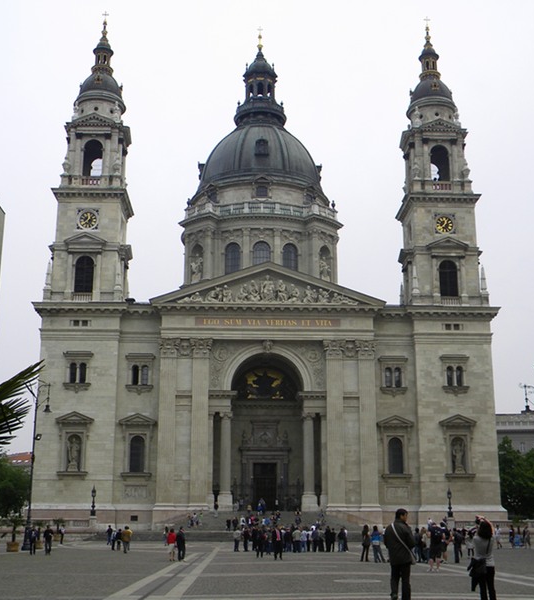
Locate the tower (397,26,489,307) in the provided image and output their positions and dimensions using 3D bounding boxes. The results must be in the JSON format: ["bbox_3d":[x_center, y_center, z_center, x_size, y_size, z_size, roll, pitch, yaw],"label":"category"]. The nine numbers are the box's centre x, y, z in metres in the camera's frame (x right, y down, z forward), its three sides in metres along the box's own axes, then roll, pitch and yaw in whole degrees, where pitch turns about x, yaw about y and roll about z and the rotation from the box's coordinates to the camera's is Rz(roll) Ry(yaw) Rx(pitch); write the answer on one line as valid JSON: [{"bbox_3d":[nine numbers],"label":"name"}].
[{"bbox_3d":[23.078,-19.160,114.528,9.900,44.200,9.900,1,-15,-2],"label":"tower"}]

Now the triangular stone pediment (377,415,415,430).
[{"bbox_3d":[15.452,14.700,99.894,4.492,1.633,1.021,1,-16,-2],"label":"triangular stone pediment"}]

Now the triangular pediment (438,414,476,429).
[{"bbox_3d":[22.401,14.288,98.166,4.543,1.582,1.021,1,-16,-2],"label":"triangular pediment"}]

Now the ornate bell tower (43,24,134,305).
[{"bbox_3d":[-22.848,-19.666,112.490,9.698,44.100,9.698,1,-16,-2],"label":"ornate bell tower"}]

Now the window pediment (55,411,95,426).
[{"bbox_3d":[-22.731,14.078,98.761,4.600,1.650,0.900,1,-15,-2],"label":"window pediment"}]

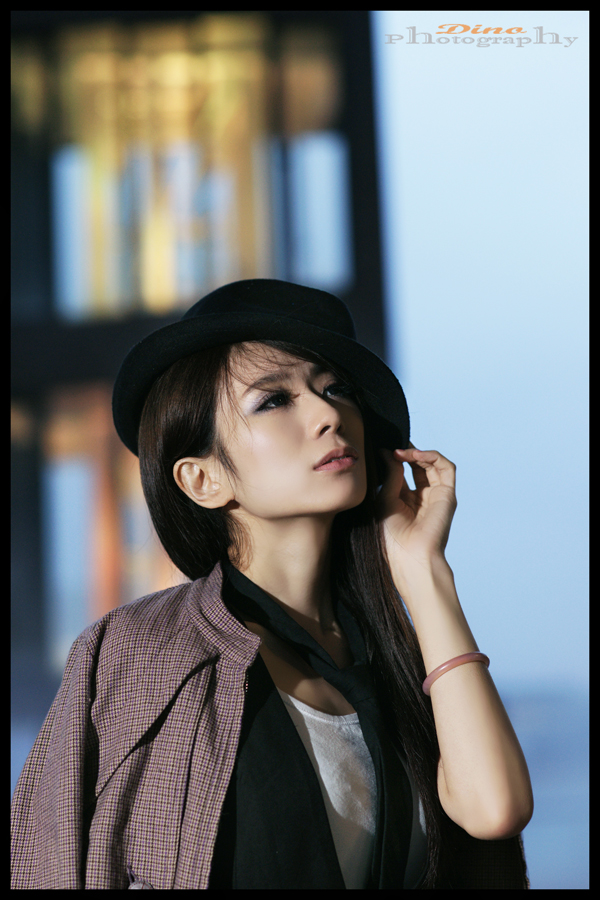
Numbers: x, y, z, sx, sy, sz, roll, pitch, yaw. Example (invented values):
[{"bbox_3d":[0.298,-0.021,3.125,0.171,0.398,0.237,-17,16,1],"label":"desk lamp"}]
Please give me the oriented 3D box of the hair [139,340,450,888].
[{"bbox_3d":[-0.006,0.137,1.940,0.250,0.530,0.250,3,-8,-24],"label":"hair"}]

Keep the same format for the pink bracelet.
[{"bbox_3d":[0.139,0.199,1.880,0.065,0.009,0.065,-13,-35,-16],"label":"pink bracelet"}]

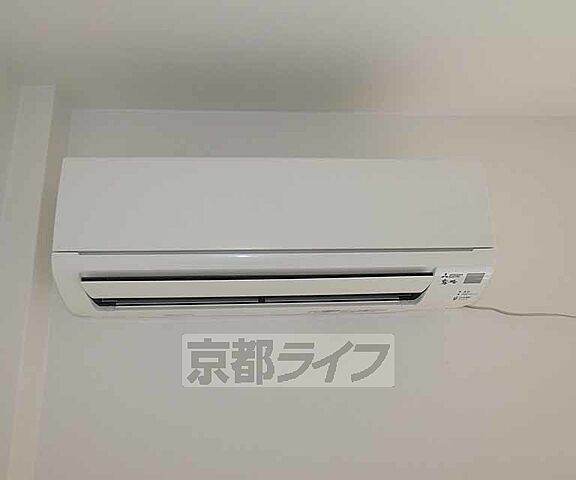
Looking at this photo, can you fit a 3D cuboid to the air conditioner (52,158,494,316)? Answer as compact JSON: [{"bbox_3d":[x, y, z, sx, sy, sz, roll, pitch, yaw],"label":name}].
[{"bbox_3d":[-0.018,0.011,0.805,0.799,0.293,0.228,0,-12,-4],"label":"air conditioner"}]

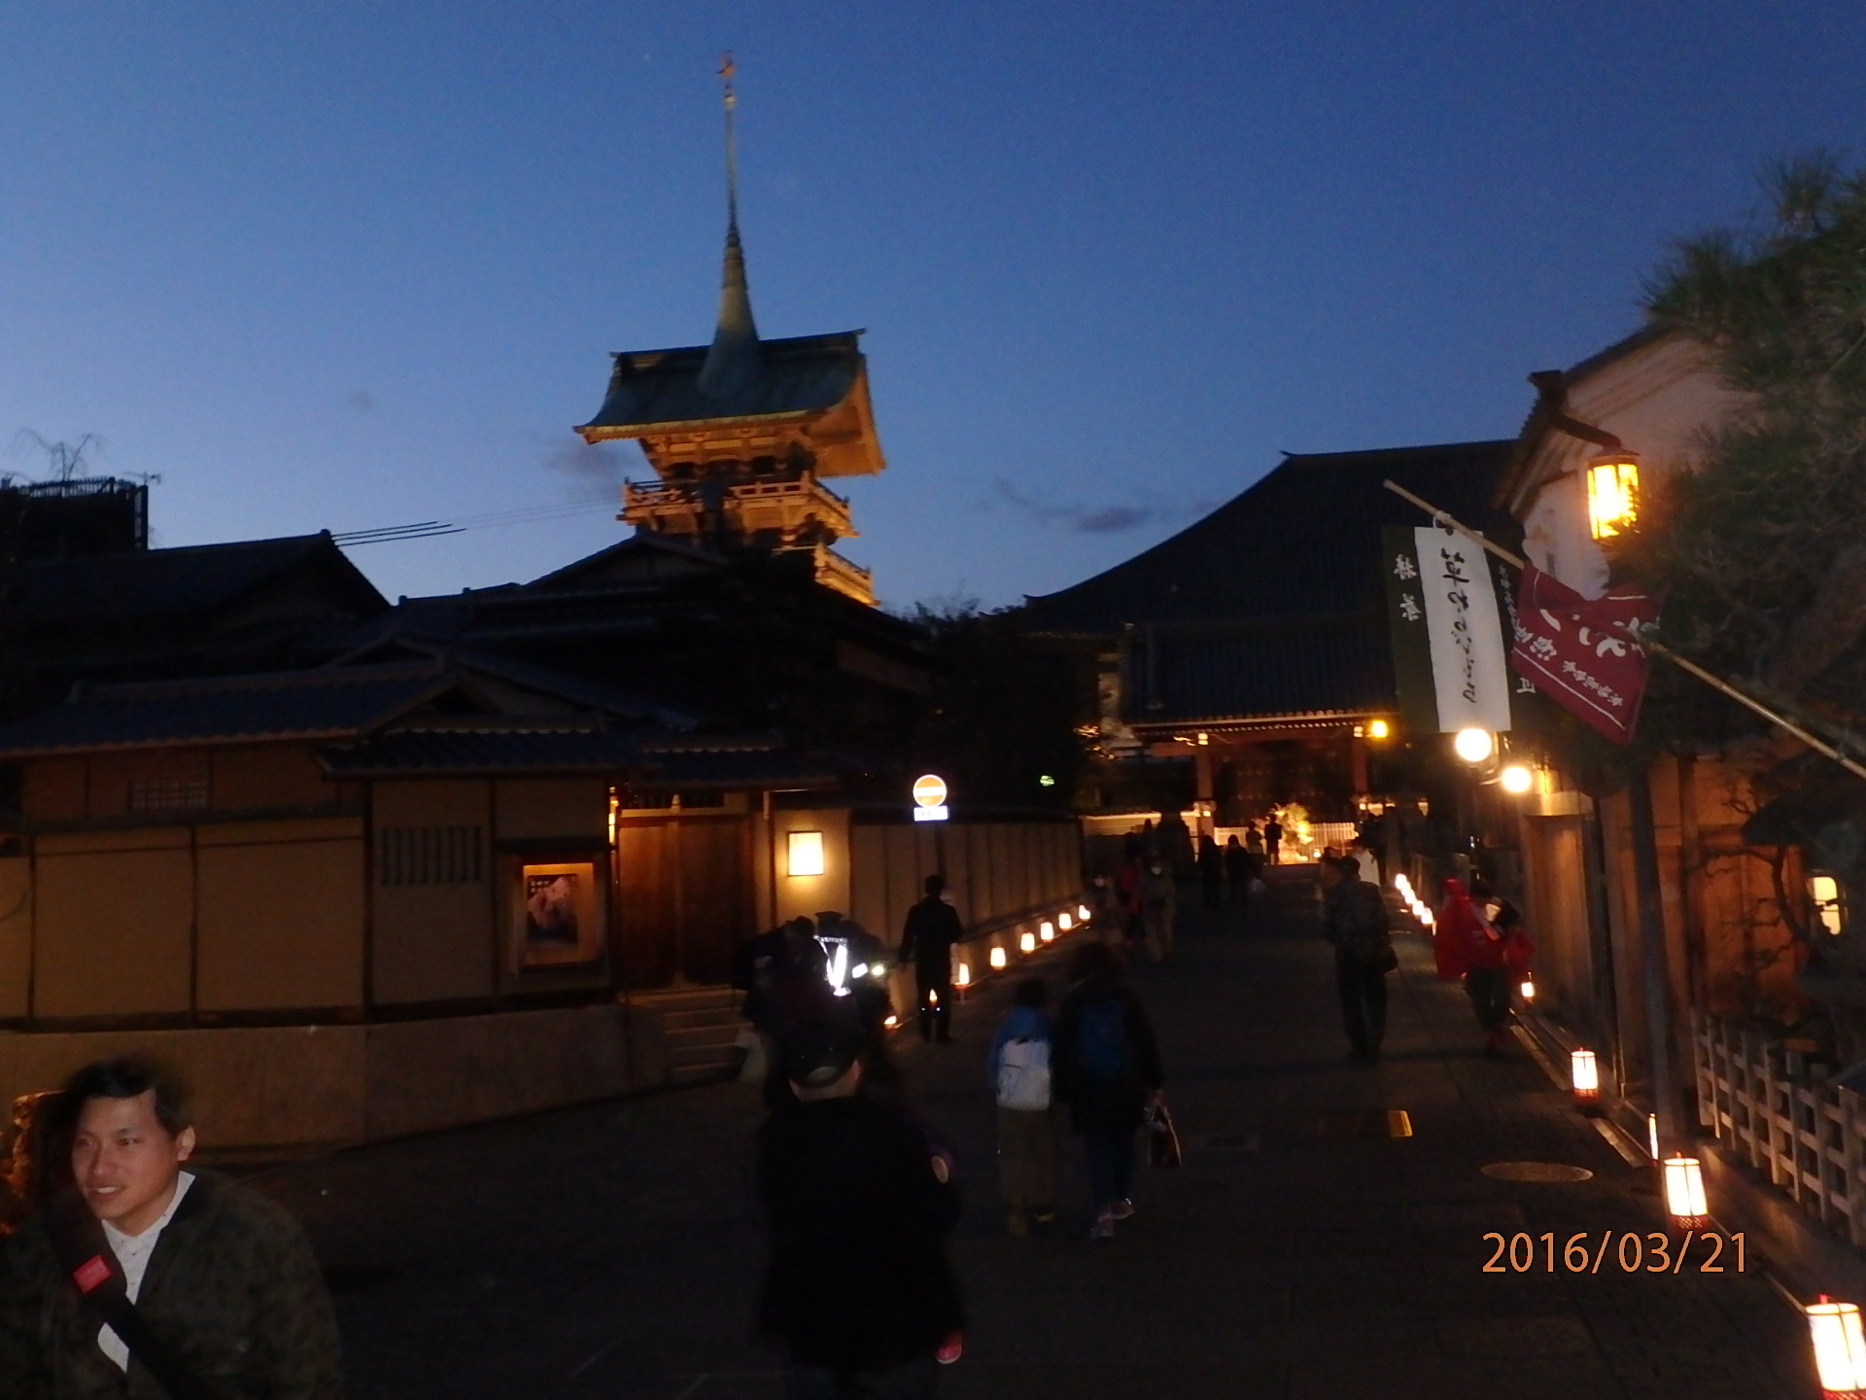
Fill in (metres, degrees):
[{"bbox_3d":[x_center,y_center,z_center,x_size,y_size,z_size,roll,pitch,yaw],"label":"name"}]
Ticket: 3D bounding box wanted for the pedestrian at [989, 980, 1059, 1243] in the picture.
[{"bbox_3d":[0.489,2.215,10.000,0.380,1.380,0.400,-3,-7,11],"label":"pedestrian"}]

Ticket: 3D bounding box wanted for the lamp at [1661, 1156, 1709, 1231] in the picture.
[{"bbox_3d":[3.735,2.457,9.100,0.220,0.400,0.220,-4,-6,14],"label":"lamp"}]

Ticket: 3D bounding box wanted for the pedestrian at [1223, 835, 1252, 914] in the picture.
[{"bbox_3d":[6.468,3.707,39.000,0.500,1.600,0.360,-3,-7,11],"label":"pedestrian"}]

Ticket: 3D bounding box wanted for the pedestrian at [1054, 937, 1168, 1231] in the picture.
[{"bbox_3d":[0.954,2.117,9.950,0.600,1.600,0.450,-4,-6,11],"label":"pedestrian"}]

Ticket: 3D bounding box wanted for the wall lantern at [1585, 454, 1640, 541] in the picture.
[{"bbox_3d":[4.458,-1.317,12.000,0.320,0.550,0.320,-3,-7,11],"label":"wall lantern"}]

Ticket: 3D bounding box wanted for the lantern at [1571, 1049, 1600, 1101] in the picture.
[{"bbox_3d":[4.770,2.745,13.400,0.200,0.400,0.200,-3,-7,11],"label":"lantern"}]

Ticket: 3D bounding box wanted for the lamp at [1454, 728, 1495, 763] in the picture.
[{"bbox_3d":[5.762,0.489,19.500,0.380,0.380,0.380,-4,-6,14],"label":"lamp"}]

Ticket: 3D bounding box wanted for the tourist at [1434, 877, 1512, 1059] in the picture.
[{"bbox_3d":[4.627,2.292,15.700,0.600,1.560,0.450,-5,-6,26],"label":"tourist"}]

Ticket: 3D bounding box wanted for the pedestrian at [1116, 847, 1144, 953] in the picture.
[{"bbox_3d":[3.115,3.161,28.900,0.480,1.610,0.360,-4,-6,11],"label":"pedestrian"}]

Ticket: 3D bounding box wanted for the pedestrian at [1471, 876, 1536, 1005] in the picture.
[{"bbox_3d":[4.926,2.354,16.012,0.560,1.520,0.420,-3,-7,11],"label":"pedestrian"}]

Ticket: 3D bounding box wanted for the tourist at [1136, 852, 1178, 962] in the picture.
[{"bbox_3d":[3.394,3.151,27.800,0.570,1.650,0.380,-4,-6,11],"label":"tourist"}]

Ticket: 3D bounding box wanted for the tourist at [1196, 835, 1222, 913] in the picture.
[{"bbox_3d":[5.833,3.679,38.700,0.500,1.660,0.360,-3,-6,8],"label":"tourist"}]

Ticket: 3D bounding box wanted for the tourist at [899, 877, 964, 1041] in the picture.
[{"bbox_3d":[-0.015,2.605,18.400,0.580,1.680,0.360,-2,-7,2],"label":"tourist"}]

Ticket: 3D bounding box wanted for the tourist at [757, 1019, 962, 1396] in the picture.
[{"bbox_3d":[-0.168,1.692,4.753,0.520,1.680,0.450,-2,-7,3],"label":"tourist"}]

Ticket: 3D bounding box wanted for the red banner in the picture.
[{"bbox_3d":[2.699,-0.187,7.600,0.600,0.740,0.160,-4,-6,17],"label":"red banner"}]

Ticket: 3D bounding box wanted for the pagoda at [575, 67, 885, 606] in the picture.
[{"bbox_3d":[-7.940,-9.146,74.179,11.000,35.500,10.500,-3,-7,10],"label":"pagoda"}]

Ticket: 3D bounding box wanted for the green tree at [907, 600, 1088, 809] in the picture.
[{"bbox_3d":[1.611,1.136,41.603,4.100,6.900,4.100,-3,-7,11],"label":"green tree"}]

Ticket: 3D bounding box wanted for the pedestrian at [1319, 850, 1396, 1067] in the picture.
[{"bbox_3d":[3.653,2.217,15.700,0.600,1.740,0.420,-4,-6,11],"label":"pedestrian"}]

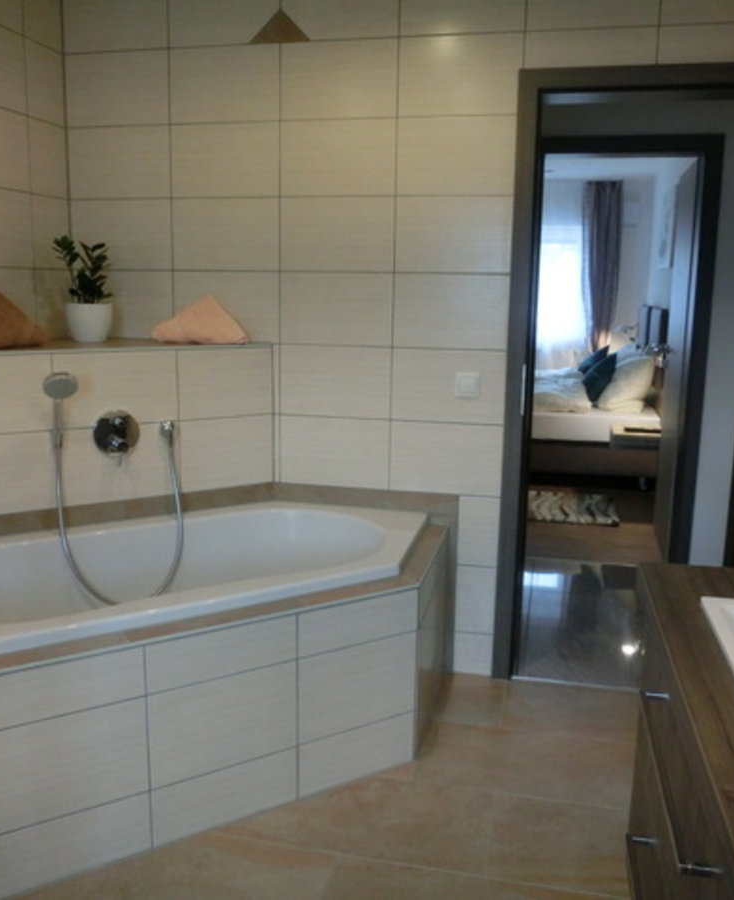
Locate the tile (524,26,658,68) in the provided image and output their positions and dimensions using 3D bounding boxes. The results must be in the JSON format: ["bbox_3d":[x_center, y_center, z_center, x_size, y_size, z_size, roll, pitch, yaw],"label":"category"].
[{"bbox_3d":[0.693,-1.244,2.581,0.402,0.114,0.012,4,12,13],"label":"tile"}]

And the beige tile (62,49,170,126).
[{"bbox_3d":[-0.877,-1.265,2.922,0.400,0.250,0.012,3,11,12],"label":"beige tile"}]

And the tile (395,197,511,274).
[{"bbox_3d":[0.285,-0.708,2.763,0.387,0.250,0.015,3,11,11],"label":"tile"}]

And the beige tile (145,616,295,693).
[{"bbox_3d":[-0.356,0.506,2.086,0.402,0.124,0.012,-6,13,-31],"label":"beige tile"}]

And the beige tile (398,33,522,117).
[{"bbox_3d":[0.299,-1.202,2.682,0.402,0.249,0.012,4,12,13],"label":"beige tile"}]

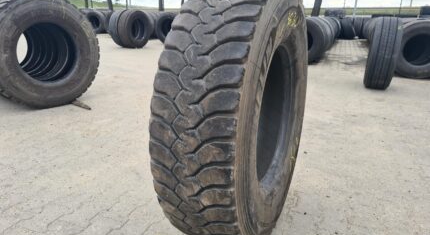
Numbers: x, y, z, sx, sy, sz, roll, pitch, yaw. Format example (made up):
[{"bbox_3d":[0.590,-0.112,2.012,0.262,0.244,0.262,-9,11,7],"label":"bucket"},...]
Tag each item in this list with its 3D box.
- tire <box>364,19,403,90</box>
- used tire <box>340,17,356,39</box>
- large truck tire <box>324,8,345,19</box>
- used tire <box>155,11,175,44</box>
[{"bbox_3d":[2.423,-0.929,4.692,0.340,1.020,1.020,12,20,23],"label":"tire"},{"bbox_3d":[6.954,-4.676,17.000,0.330,1.020,1.020,2,17,-2],"label":"used tire"},{"bbox_3d":[6.598,-5.728,17.800,1.070,0.360,1.070,2,17,0],"label":"large truck tire"},{"bbox_3d":[-1.461,-2.897,10.558,1.020,1.020,0.310,12,20,28],"label":"used tire"}]

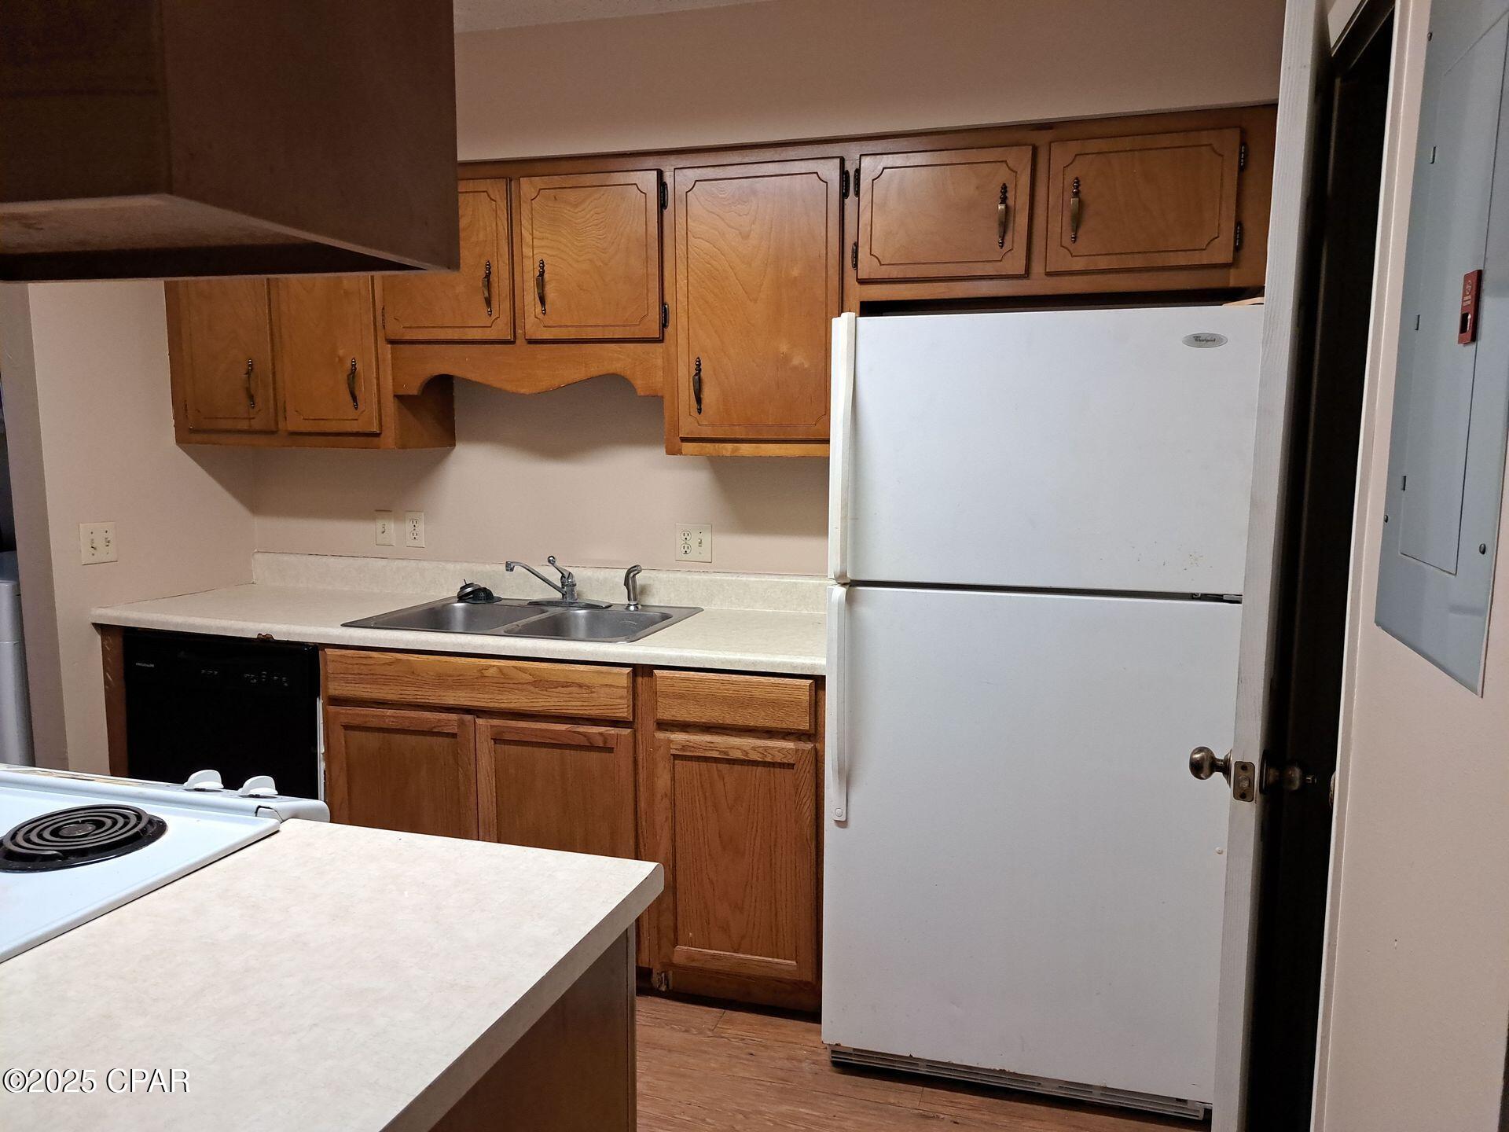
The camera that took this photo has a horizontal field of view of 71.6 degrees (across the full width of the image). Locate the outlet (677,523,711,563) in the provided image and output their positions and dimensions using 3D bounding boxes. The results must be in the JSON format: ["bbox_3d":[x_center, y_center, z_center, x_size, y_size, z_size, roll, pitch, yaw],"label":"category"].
[{"bbox_3d":[-0.177,-0.067,3.048,0.112,0.114,0.010,2,7,15],"label":"outlet"}]

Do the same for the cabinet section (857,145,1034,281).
[{"bbox_3d":[0.490,-0.841,2.614,0.399,0.296,0.325,2,7,16],"label":"cabinet section"}]

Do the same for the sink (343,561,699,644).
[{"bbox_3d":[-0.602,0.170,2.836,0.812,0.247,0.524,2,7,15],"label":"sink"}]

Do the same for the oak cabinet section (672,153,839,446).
[{"bbox_3d":[0.050,-0.670,2.744,0.466,0.723,0.338,2,7,15],"label":"oak cabinet section"}]

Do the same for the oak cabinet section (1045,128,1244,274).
[{"bbox_3d":[0.909,-0.828,2.492,0.398,0.290,0.325,2,7,16],"label":"oak cabinet section"}]

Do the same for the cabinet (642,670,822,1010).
[{"bbox_3d":[0.032,0.630,2.748,0.459,0.867,0.627,2,7,15],"label":"cabinet"}]

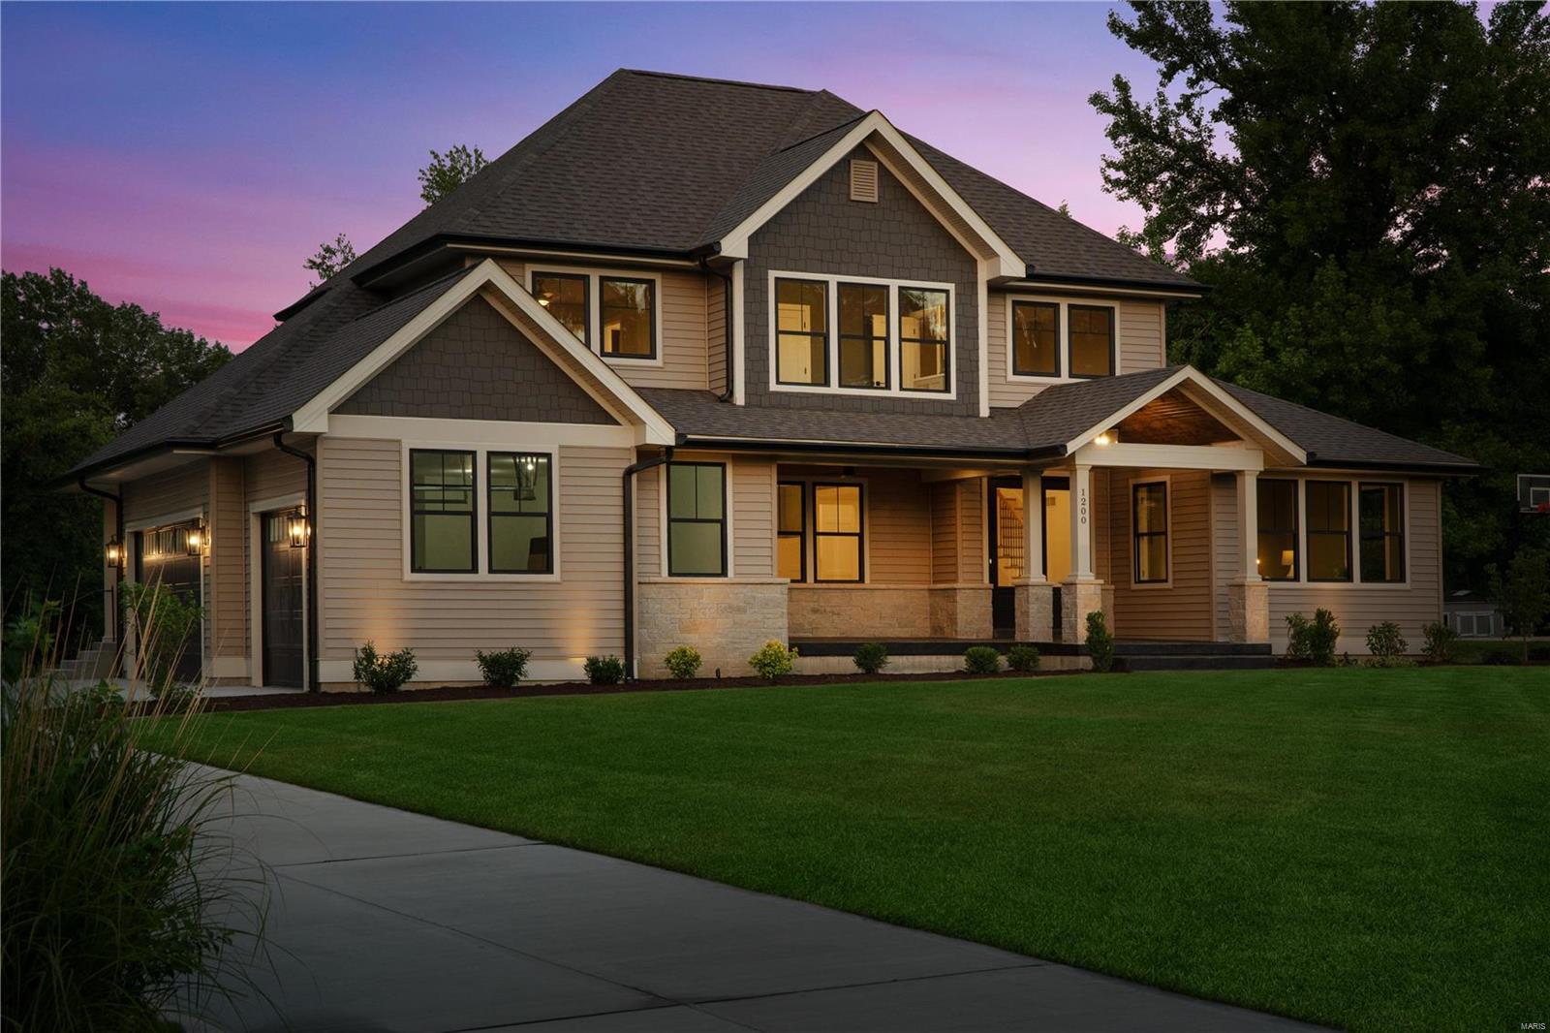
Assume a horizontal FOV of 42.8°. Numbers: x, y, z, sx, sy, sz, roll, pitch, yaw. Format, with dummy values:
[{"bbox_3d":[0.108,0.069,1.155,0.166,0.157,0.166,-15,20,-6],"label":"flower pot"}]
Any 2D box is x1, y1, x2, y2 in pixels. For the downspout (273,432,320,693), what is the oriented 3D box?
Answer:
[{"bbox_3d":[-5.932,0.570,24.522,0.553,3.236,0.111,1,-2,-25],"label":"downspout"}]

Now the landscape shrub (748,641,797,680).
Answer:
[{"bbox_3d":[-0.034,1.992,27.500,0.670,0.550,0.650,-1,-2,0],"label":"landscape shrub"}]

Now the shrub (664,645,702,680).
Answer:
[{"bbox_3d":[-1.242,1.981,26.900,0.520,0.480,0.520,-1,-2,0],"label":"shrub"}]

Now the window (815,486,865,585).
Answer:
[{"bbox_3d":[0.983,0.242,30.502,0.844,1.558,0.100,0,-2,-22],"label":"window"}]

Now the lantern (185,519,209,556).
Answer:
[{"bbox_3d":[-8.163,0.296,27.950,0.290,0.530,0.210,0,-2,-25],"label":"lantern"}]

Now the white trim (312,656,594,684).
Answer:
[{"bbox_3d":[-3.854,1.980,25.412,4.002,0.273,0.050,1,-3,-25],"label":"white trim"}]

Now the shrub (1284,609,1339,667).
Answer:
[{"bbox_3d":[8.174,1.831,30.100,0.820,0.860,0.700,0,-2,-26],"label":"shrub"}]

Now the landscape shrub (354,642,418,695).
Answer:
[{"bbox_3d":[-4.882,1.884,24.750,0.800,0.650,0.740,0,-2,-26],"label":"landscape shrub"}]

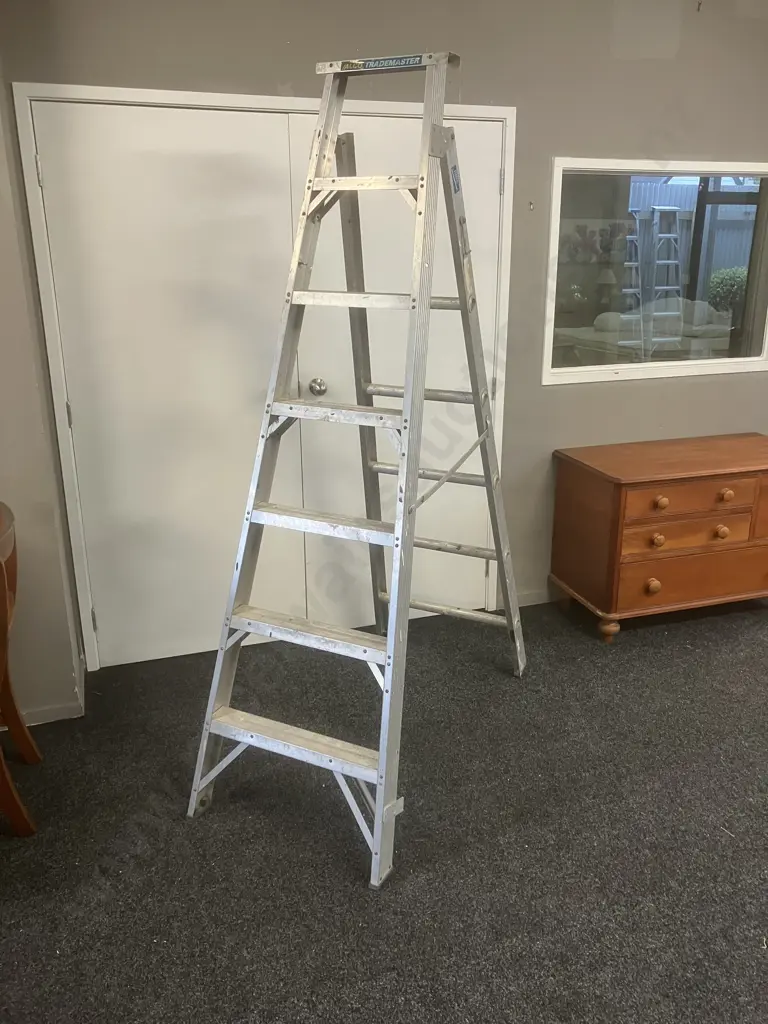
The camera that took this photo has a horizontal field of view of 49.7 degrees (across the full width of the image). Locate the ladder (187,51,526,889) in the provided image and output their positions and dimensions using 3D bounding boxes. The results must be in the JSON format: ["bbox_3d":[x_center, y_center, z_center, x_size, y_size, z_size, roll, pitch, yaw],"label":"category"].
[{"bbox_3d":[-0.010,-0.223,2.473,0.634,2.030,1.285,9,20,25],"label":"ladder"}]

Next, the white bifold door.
[{"bbox_3d":[-0.332,-0.430,3.159,1.640,1.990,0.045,-6,19,-18],"label":"white bifold door"}]

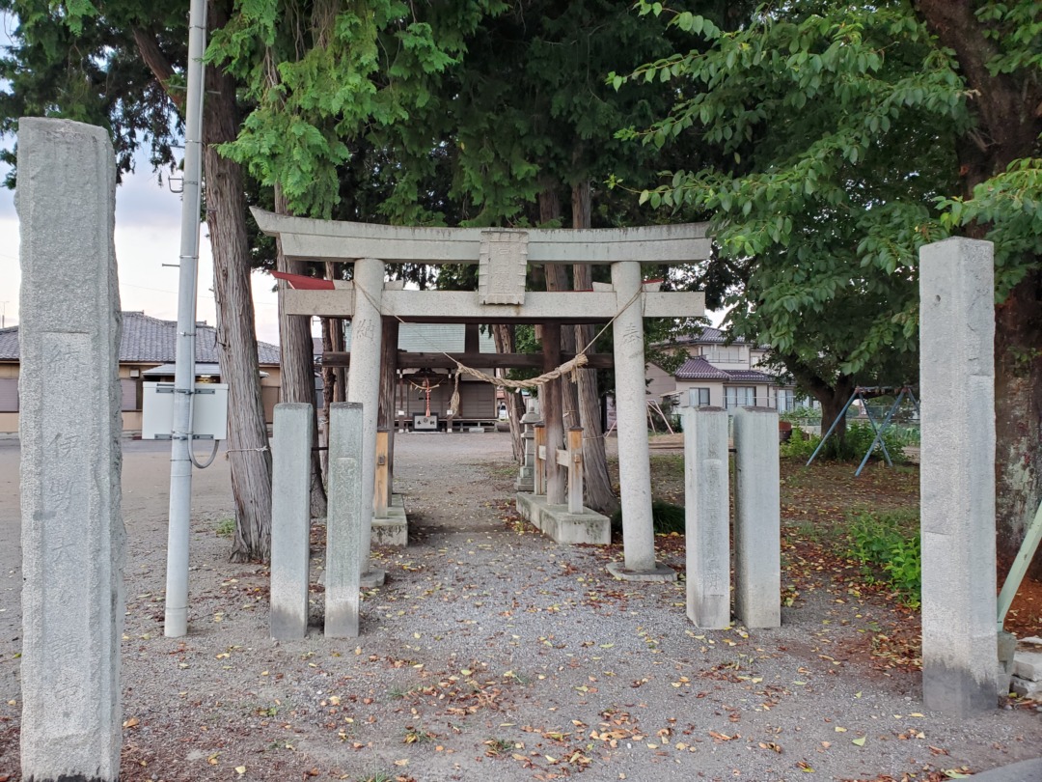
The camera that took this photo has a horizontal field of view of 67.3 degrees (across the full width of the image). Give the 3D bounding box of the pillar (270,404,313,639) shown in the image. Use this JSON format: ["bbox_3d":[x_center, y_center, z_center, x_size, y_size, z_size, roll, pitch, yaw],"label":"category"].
[{"bbox_3d":[-1.490,0.821,5.075,0.217,1.490,0.217,0,-1,-9],"label":"pillar"}]

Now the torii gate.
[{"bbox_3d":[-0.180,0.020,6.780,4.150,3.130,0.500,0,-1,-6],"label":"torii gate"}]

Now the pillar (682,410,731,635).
[{"bbox_3d":[1.266,0.824,5.297,0.217,1.490,0.217,0,-1,-7],"label":"pillar"}]

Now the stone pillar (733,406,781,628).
[{"bbox_3d":[1.597,0.824,5.309,0.218,1.490,0.218,0,-1,-6],"label":"stone pillar"}]

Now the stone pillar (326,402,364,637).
[{"bbox_3d":[-1.157,0.821,5.093,0.213,1.490,0.213,0,-1,-10],"label":"stone pillar"}]

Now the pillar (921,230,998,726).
[{"bbox_3d":[2.186,0.414,3.924,0.230,2.300,0.230,0,-1,-19],"label":"pillar"}]

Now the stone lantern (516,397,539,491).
[{"bbox_3d":[0.196,0.963,13.287,0.530,1.420,0.530,0,-1,-8],"label":"stone lantern"}]

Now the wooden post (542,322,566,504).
[{"bbox_3d":[0.409,0.258,9.717,0.220,2.260,0.220,-1,-1,-8],"label":"wooden post"}]

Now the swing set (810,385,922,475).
[{"bbox_3d":[7.790,0.810,17.100,1.950,1.830,2.250,0,-1,-3],"label":"swing set"}]

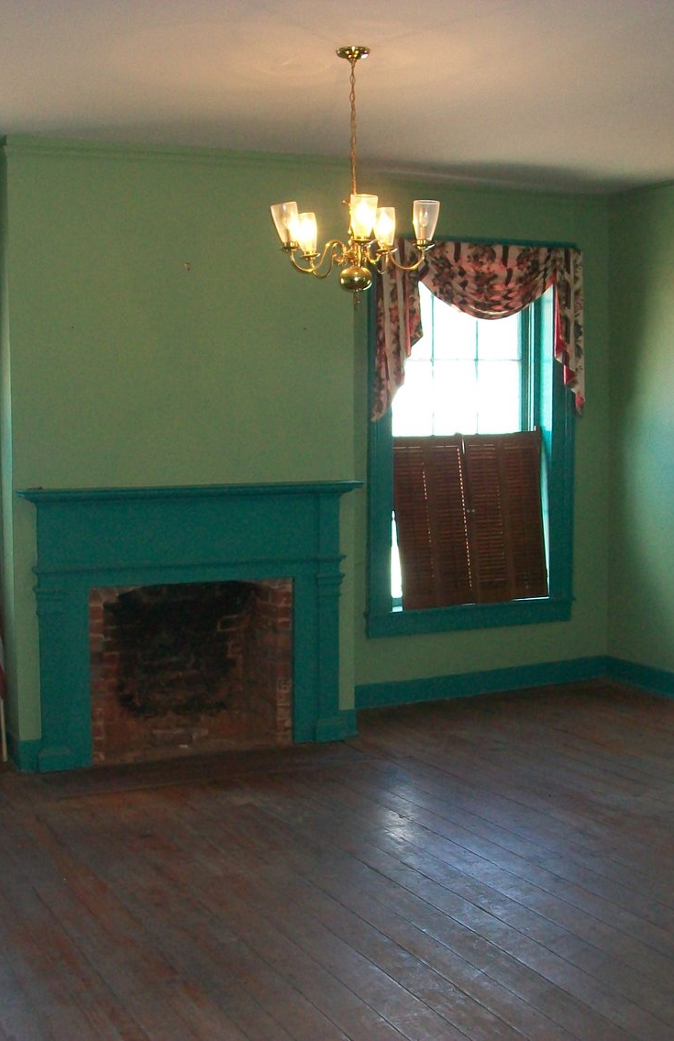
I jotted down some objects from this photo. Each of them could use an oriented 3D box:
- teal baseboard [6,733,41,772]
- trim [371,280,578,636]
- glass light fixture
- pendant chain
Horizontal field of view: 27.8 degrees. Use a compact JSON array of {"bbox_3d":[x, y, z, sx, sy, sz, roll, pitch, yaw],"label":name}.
[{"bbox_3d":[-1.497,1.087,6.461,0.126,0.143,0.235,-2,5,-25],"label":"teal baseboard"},{"bbox_3d":[0.756,-0.479,7.963,1.369,2.228,0.186,-2,5,-25],"label":"trim"},{"bbox_3d":[0.058,-1.291,5.023,0.616,0.891,0.616,0,4,0],"label":"glass light fixture"},{"bbox_3d":[0.057,-1.444,5.011,0.032,0.502,0.032,-2,5,-25],"label":"pendant chain"}]

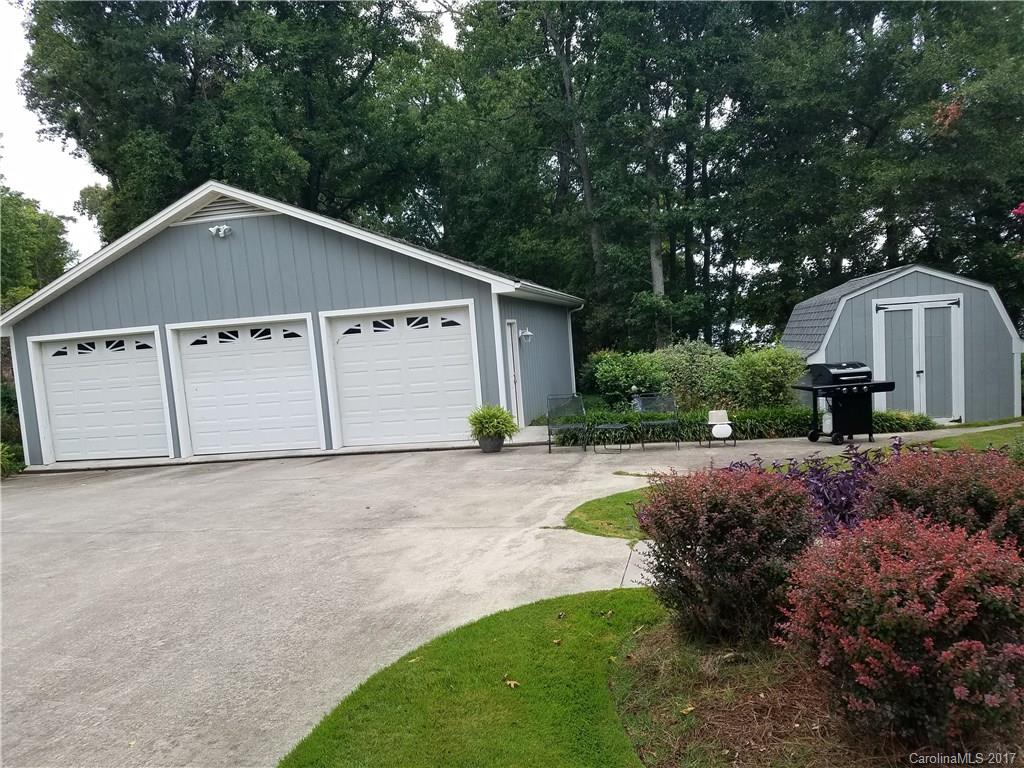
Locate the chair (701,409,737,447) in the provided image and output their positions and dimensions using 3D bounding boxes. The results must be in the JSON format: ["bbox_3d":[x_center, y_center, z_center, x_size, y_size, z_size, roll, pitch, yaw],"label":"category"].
[{"bbox_3d":[3.157,0.671,11.825,0.450,0.580,0.440,-5,5,-5],"label":"chair"}]

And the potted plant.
[{"bbox_3d":[-0.297,0.731,13.050,0.860,0.800,0.860,-5,5,-2],"label":"potted plant"}]

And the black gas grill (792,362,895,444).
[{"bbox_3d":[4.879,0.288,11.350,1.280,1.150,0.580,-5,5,-8],"label":"black gas grill"}]

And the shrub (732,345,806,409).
[{"bbox_3d":[4.754,-0.071,14.200,1.330,1.280,1.300,-3,5,19],"label":"shrub"}]

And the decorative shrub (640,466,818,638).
[{"bbox_3d":[1.340,1.033,4.850,1.070,1.000,1.050,-3,5,15],"label":"decorative shrub"}]

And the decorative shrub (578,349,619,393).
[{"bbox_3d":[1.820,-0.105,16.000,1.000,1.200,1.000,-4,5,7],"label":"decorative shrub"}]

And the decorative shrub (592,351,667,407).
[{"bbox_3d":[2.246,0.027,14.700,1.380,1.300,1.300,-4,5,9],"label":"decorative shrub"}]

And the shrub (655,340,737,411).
[{"bbox_3d":[3.436,-0.073,14.400,1.500,1.450,1.400,-3,5,13],"label":"shrub"}]

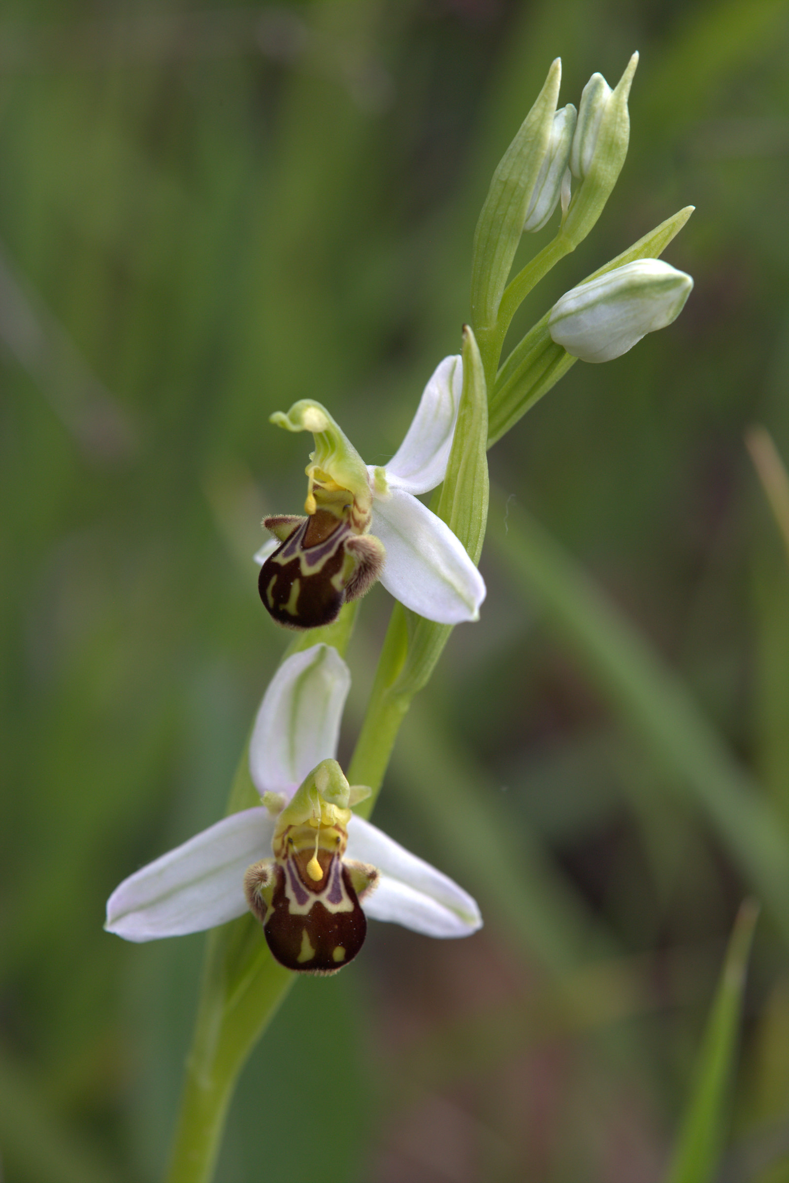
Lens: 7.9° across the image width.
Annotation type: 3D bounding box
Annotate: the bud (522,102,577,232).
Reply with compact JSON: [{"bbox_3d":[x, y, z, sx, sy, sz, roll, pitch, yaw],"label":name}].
[{"bbox_3d":[0.012,-0.032,0.428,0.003,0.009,0.004,13,3,0],"label":"bud"}]

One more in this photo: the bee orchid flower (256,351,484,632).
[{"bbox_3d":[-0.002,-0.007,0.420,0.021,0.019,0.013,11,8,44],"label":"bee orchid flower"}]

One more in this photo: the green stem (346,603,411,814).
[{"bbox_3d":[-0.001,0.009,0.428,0.003,0.016,0.003,15,3,0],"label":"green stem"}]

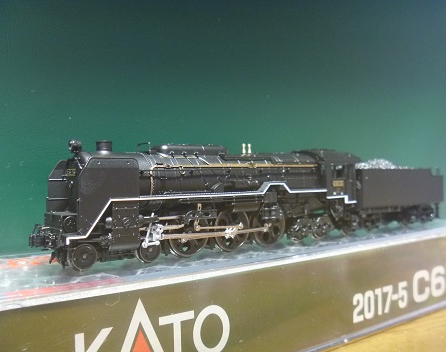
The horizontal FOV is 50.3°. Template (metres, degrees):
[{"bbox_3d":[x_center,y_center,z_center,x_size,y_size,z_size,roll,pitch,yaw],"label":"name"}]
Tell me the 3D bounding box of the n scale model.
[{"bbox_3d":[0.020,0.005,0.138,0.145,0.027,0.019,-1,1,-37],"label":"n scale model"}]

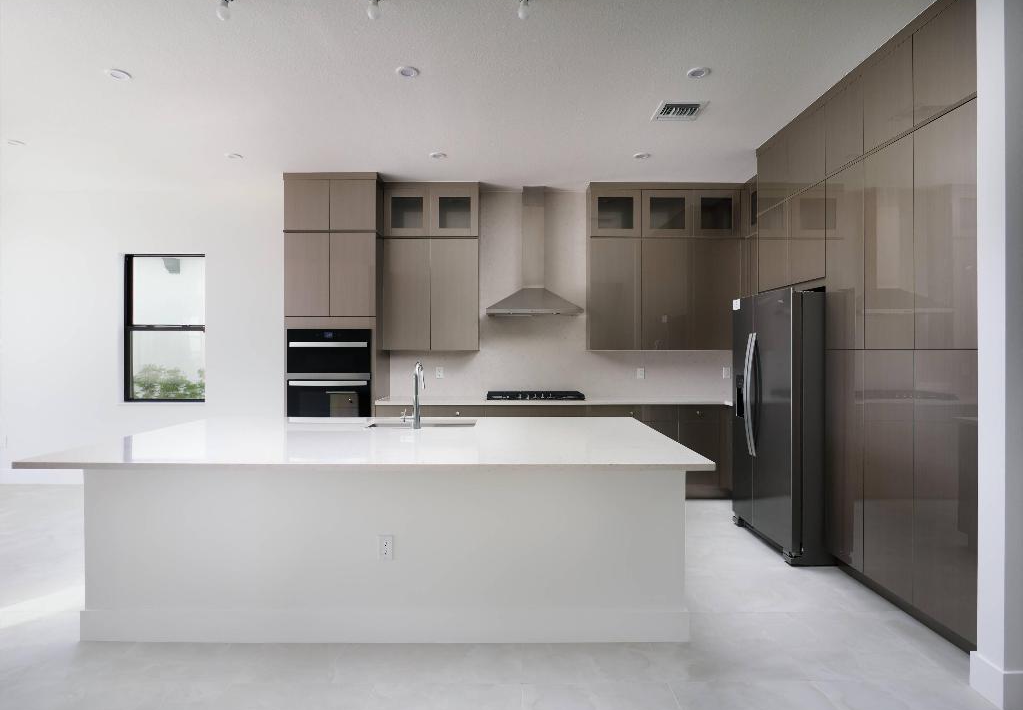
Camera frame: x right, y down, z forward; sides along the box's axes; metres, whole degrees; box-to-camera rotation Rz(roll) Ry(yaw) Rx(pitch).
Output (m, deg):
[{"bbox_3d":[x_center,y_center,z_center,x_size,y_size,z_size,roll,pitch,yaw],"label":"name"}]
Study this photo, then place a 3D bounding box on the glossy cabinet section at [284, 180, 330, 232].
[{"bbox_3d":[-1.866,-1.370,5.162,0.404,0.468,0.610,0,1,0],"label":"glossy cabinet section"}]

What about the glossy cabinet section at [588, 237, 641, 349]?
[{"bbox_3d":[1.010,-0.589,5.334,0.508,1.087,0.330,0,1,0],"label":"glossy cabinet section"}]

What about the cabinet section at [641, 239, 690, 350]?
[{"bbox_3d":[1.513,-0.587,5.336,0.495,1.082,0.330,0,1,0],"label":"cabinet section"}]

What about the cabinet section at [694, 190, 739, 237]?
[{"bbox_3d":[1.997,-1.378,5.330,0.454,0.469,0.330,0,1,0],"label":"cabinet section"}]

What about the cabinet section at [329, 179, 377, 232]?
[{"bbox_3d":[-1.446,-1.371,5.164,0.432,0.468,0.610,0,1,0],"label":"cabinet section"}]

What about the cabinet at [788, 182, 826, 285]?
[{"bbox_3d":[2.304,-0.808,3.620,0.580,0.620,0.464,0,1,0],"label":"cabinet"}]

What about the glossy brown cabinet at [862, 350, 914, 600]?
[{"bbox_3d":[2.340,0.622,2.885,0.610,1.292,0.377,0,0,0],"label":"glossy brown cabinet"}]

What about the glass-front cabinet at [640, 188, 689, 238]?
[{"bbox_3d":[1.498,-1.373,5.315,0.488,0.456,0.330,0,0,0],"label":"glass-front cabinet"}]

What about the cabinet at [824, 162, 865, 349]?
[{"bbox_3d":[2.302,-0.573,3.202,0.580,1.080,0.378,0,1,0],"label":"cabinet"}]

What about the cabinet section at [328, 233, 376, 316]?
[{"bbox_3d":[-1.448,-0.734,5.171,0.431,0.758,0.610,0,1,0],"label":"cabinet section"}]

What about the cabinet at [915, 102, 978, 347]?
[{"bbox_3d":[2.299,-0.566,2.466,0.580,1.080,0.360,0,1,0],"label":"cabinet"}]

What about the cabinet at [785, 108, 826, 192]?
[{"bbox_3d":[2.340,-1.403,3.687,0.610,0.461,0.465,0,0,0],"label":"cabinet"}]

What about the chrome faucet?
[{"bbox_3d":[-0.557,0.234,3.242,0.056,0.406,0.225,0,1,0],"label":"chrome faucet"}]

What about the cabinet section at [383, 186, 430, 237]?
[{"bbox_3d":[-1.012,-1.393,5.316,0.454,0.497,0.330,0,1,0],"label":"cabinet section"}]

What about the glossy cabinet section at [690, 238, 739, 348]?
[{"bbox_3d":[1.965,-0.578,5.252,0.460,1.073,0.330,0,1,0],"label":"glossy cabinet section"}]

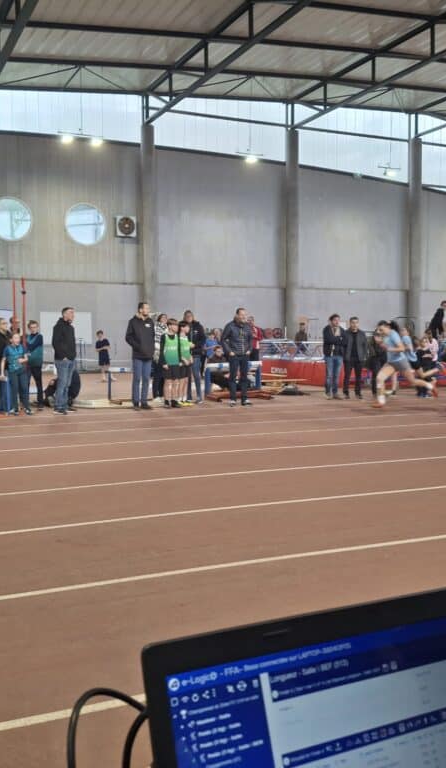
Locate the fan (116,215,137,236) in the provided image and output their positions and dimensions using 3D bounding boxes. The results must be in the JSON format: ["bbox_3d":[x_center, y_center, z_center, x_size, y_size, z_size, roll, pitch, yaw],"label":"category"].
[{"bbox_3d":[-3.720,-6.059,28.356,0.790,0.810,0.360,-2,4,-24],"label":"fan"}]

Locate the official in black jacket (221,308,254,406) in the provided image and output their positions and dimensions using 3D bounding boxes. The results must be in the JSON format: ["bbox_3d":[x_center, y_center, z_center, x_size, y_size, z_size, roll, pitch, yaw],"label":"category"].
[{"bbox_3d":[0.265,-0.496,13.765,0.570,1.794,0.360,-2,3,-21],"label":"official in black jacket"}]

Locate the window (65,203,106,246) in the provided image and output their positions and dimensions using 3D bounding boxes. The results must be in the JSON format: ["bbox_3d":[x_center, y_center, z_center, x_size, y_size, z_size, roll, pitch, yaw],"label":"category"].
[{"bbox_3d":[-5.192,-6.023,27.925,1.600,1.600,0.150,-2,4,-24],"label":"window"}]

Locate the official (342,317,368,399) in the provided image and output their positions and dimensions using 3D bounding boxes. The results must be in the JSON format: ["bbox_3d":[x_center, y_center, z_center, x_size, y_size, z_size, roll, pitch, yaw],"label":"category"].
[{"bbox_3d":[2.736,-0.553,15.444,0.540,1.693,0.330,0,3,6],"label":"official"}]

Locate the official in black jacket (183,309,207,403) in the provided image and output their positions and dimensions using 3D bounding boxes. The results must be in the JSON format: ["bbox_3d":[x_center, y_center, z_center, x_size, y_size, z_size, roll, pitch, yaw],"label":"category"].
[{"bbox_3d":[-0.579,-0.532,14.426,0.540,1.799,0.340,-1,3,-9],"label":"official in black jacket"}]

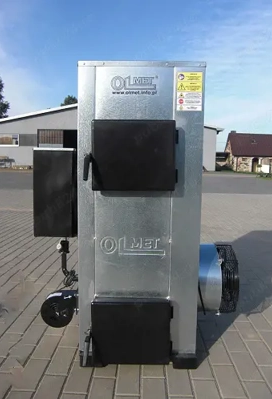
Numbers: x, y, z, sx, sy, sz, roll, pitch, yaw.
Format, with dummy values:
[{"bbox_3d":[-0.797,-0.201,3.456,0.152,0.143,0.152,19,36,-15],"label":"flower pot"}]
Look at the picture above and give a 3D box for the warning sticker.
[{"bbox_3d":[0.216,-0.430,1.292,0.099,0.150,0.002,1,6,0],"label":"warning sticker"}]

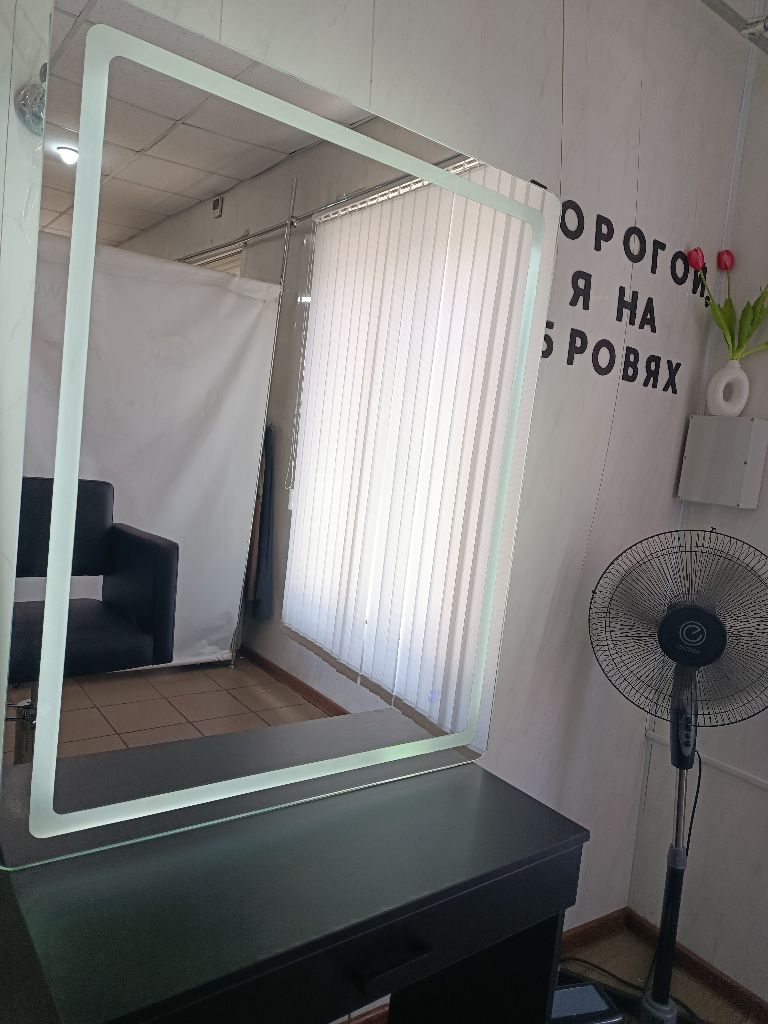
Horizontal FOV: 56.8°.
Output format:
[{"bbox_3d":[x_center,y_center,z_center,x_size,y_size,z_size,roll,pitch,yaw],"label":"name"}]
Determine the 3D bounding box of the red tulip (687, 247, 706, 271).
[{"bbox_3d":[0.767,-0.621,1.742,0.039,0.057,0.039,-11,12,27],"label":"red tulip"}]

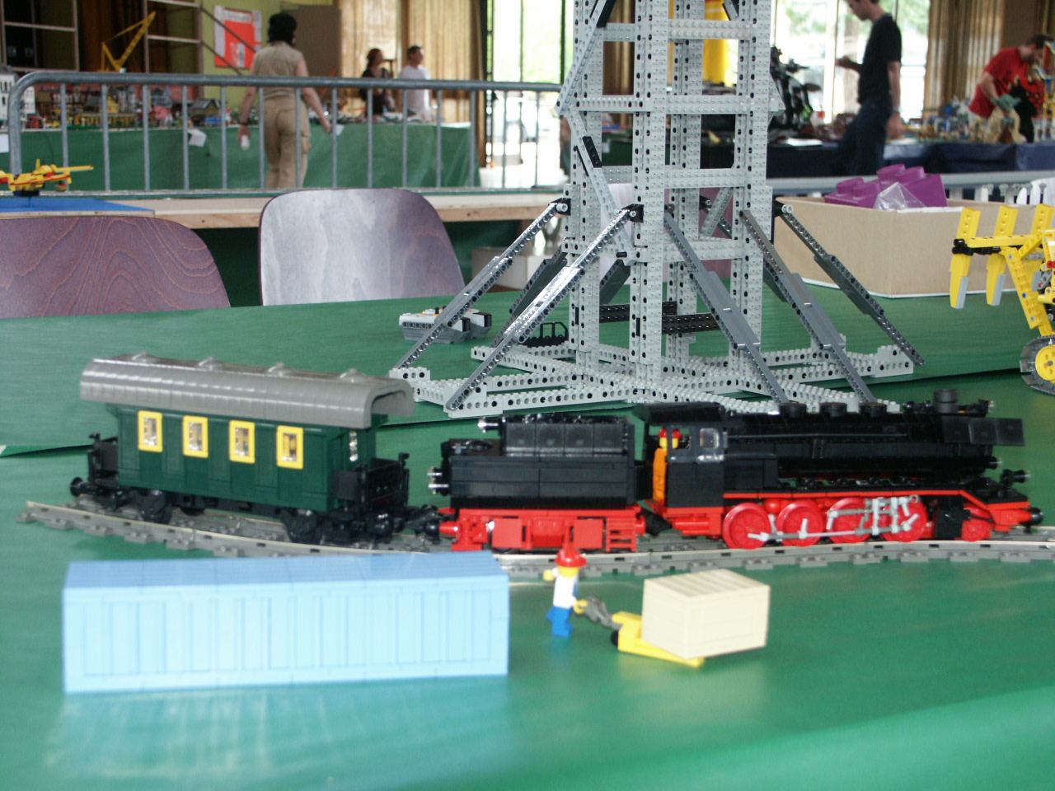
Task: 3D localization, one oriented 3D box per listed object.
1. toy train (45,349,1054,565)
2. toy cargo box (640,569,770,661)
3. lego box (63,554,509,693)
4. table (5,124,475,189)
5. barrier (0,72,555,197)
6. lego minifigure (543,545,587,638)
[{"bbox_3d":[0.014,0.033,0.976,0.590,0.094,0.145,1,9,0],"label":"toy train"},{"bbox_3d":[0.083,0.101,0.778,0.048,0.029,0.033,-5,11,-33],"label":"toy cargo box"},{"bbox_3d":[-0.107,0.100,0.752,0.192,0.046,0.044,-1,10,-11],"label":"lego box"},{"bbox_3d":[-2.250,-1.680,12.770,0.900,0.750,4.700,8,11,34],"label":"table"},{"bbox_3d":[-0.725,-0.535,5.770,2.030,1.100,0.450,-4,11,-27],"label":"barrier"},{"bbox_3d":[0.018,0.092,0.793,0.021,0.042,0.024,3,10,11],"label":"lego minifigure"}]

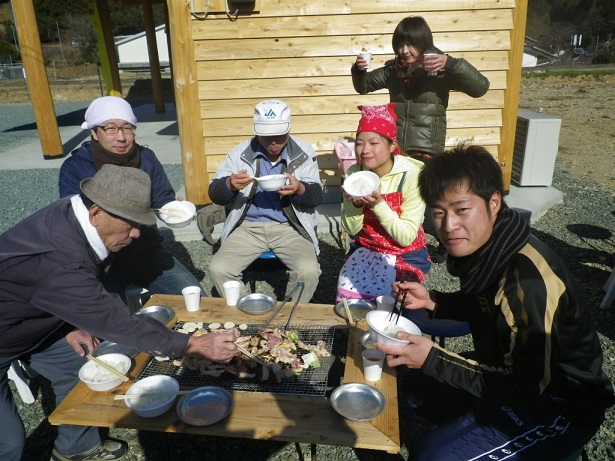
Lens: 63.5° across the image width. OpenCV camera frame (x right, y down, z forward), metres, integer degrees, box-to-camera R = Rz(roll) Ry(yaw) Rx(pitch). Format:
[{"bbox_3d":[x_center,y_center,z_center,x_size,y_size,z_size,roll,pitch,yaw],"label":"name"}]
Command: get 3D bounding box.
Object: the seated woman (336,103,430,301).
[{"bbox_3d":[0.370,0.014,2.373,0.470,1.130,0.670,8,22,23],"label":"seated woman"}]

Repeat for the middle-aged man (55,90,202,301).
[{"bbox_3d":[-0.769,0.030,2.327,0.600,1.180,0.760,-13,23,-28],"label":"middle-aged man"}]

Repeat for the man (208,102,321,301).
[{"bbox_3d":[-0.191,-0.046,2.528,0.580,1.160,0.740,-2,20,-2],"label":"man"}]

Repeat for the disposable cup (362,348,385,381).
[{"bbox_3d":[0.214,0.438,1.608,0.075,0.090,0.075,-1,20,0],"label":"disposable cup"}]

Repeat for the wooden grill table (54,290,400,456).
[{"bbox_3d":[-0.204,0.622,1.827,1.030,0.390,0.765,1,20,7],"label":"wooden grill table"}]

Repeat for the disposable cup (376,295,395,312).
[{"bbox_3d":[0.311,0.303,1.967,0.075,0.090,0.075,-1,20,0],"label":"disposable cup"}]

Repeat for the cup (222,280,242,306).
[{"bbox_3d":[-0.318,0.273,2.088,0.075,0.090,0.075,-1,20,0],"label":"cup"}]

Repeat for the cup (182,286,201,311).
[{"bbox_3d":[-0.475,0.291,2.049,0.075,0.090,0.075,-1,20,0],"label":"cup"}]

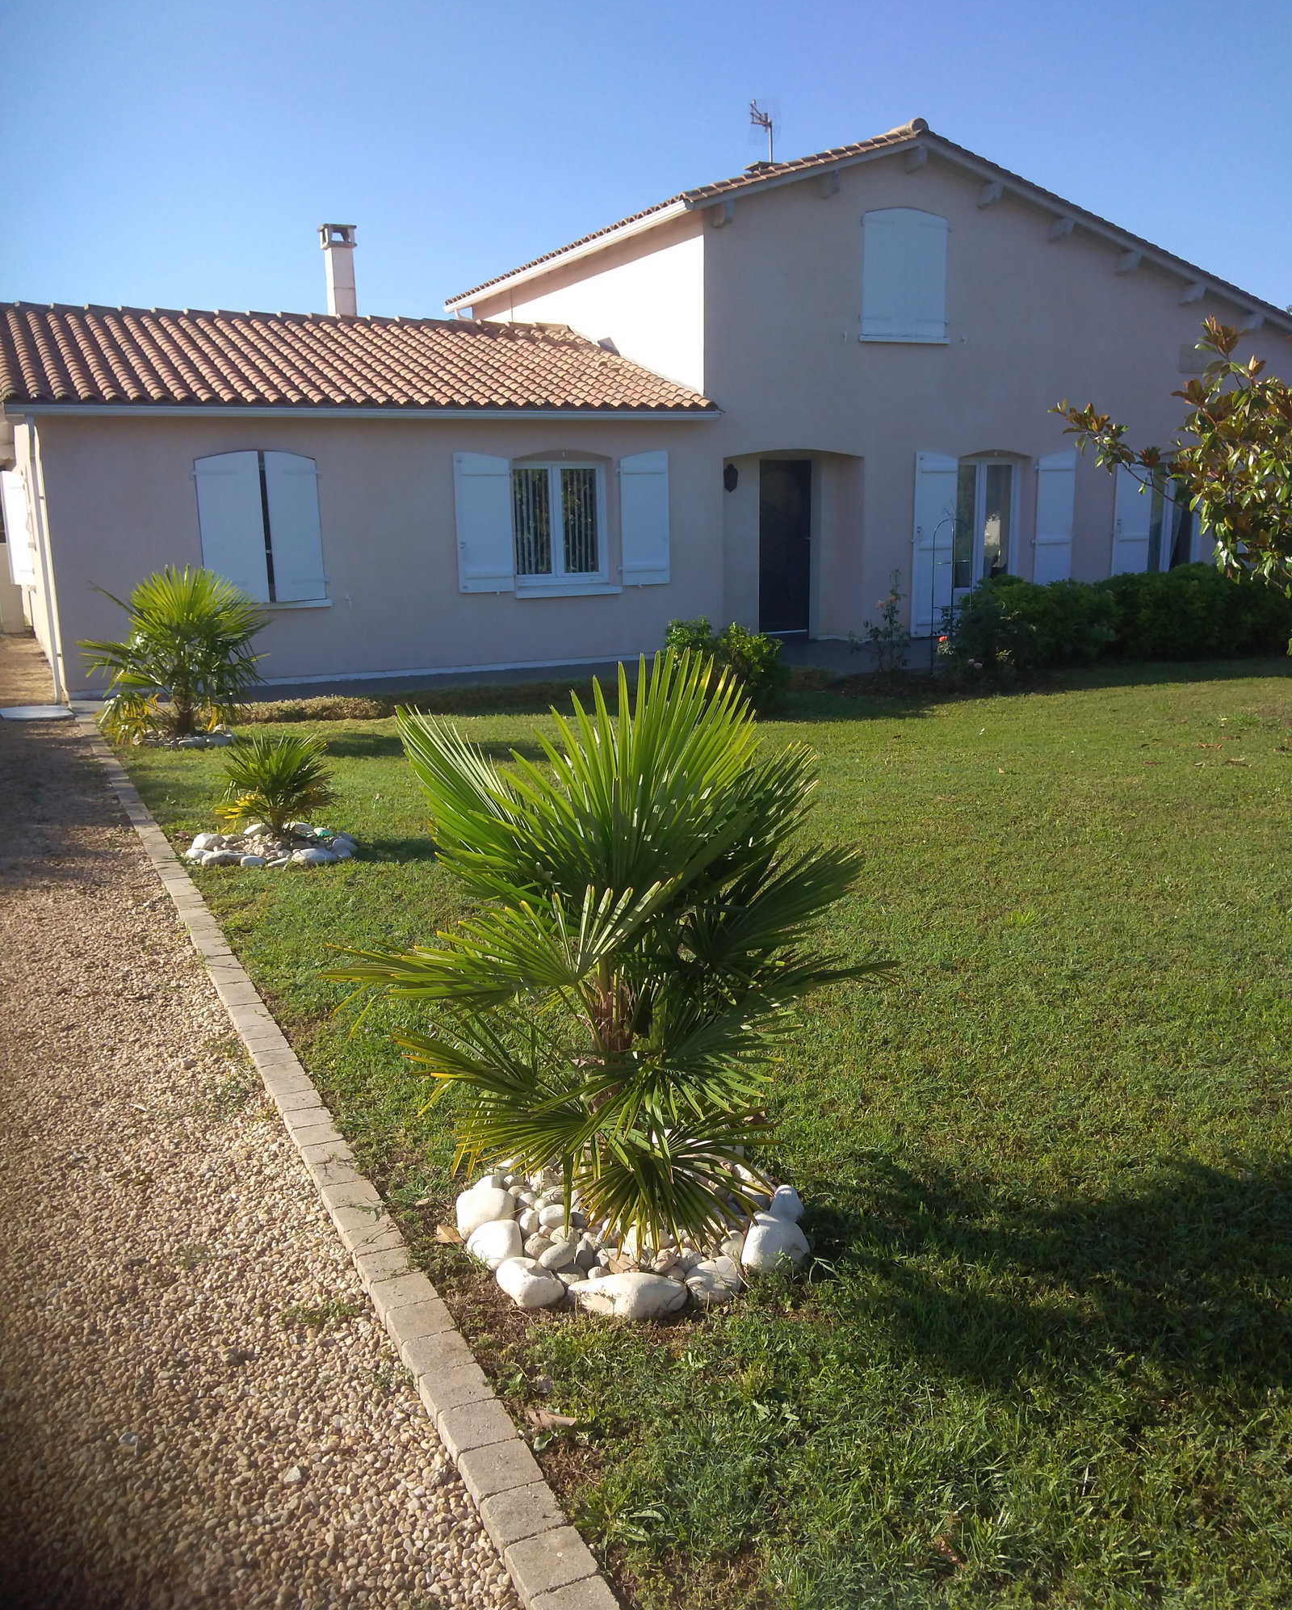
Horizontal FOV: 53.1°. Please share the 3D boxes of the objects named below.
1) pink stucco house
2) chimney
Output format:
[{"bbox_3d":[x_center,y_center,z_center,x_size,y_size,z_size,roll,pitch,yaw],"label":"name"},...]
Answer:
[{"bbox_3d":[1.188,-5.646,18.667,18.810,5.757,8.740,-7,15,-24],"label":"pink stucco house"},{"bbox_3d":[-3.975,-6.763,16.793,0.399,1.292,0.399,-7,15,-24],"label":"chimney"}]

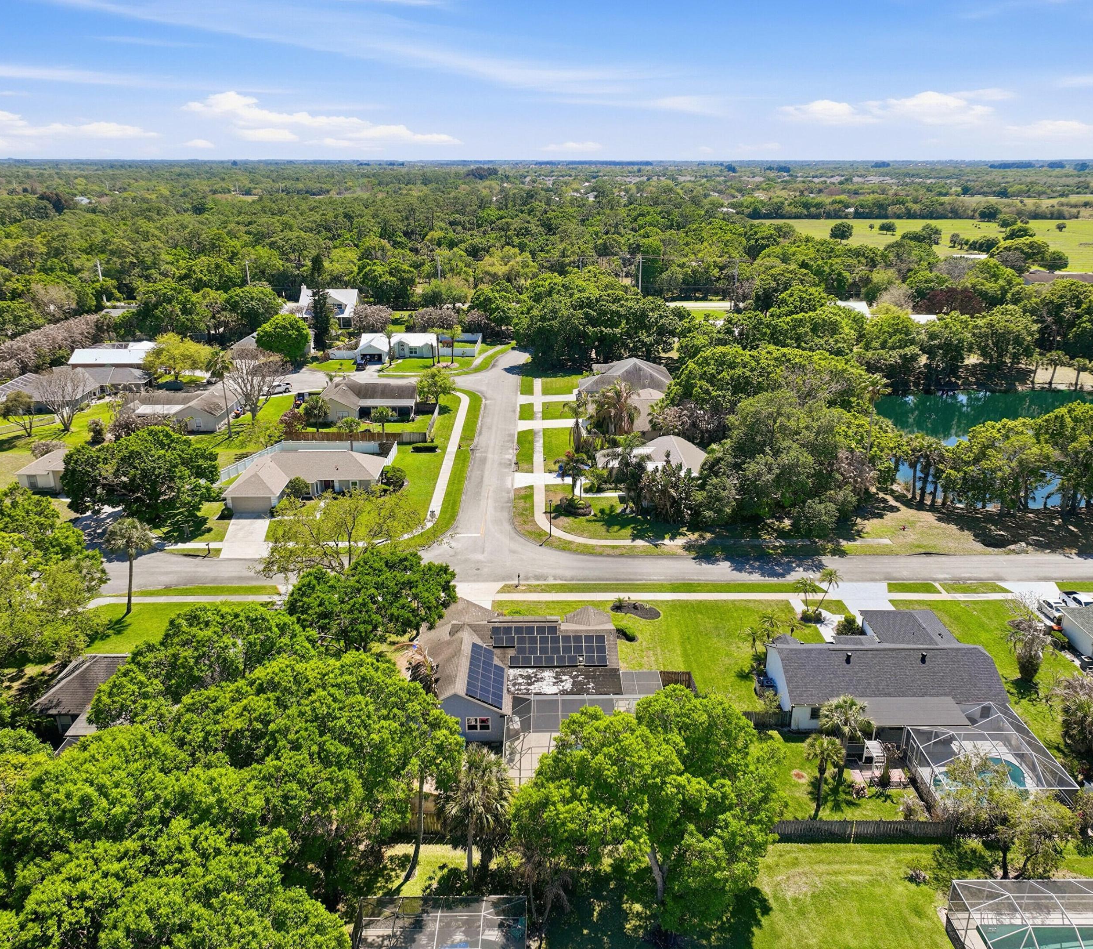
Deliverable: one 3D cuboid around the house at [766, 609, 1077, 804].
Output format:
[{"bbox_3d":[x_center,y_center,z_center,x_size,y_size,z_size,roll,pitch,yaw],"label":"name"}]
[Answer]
[{"bbox_3d":[26.950,16.776,69.306,16.700,4.800,24.000,0,20,0],"label":"house"}]

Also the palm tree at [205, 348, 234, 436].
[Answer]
[{"bbox_3d":[-50.448,-12.555,137.063,4.579,13.993,4.400,0,20,0],"label":"palm tree"}]

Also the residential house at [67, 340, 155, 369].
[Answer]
[{"bbox_3d":[-87.750,-24.570,183.180,16.900,4.900,15.700,0,20,0],"label":"residential house"}]

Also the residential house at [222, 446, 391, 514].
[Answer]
[{"bbox_3d":[-30.750,0.033,115.569,17.700,4.900,17.000,0,20,0],"label":"residential house"}]

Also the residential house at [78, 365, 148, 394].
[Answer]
[{"bbox_3d":[-81.100,-17.550,163.870,14.200,4.800,13.800,0,20,0],"label":"residential house"}]

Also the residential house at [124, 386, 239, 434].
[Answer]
[{"bbox_3d":[-61.600,-11.910,148.360,17.200,4.700,17.400,0,20,0],"label":"residential house"}]

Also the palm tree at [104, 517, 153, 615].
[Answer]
[{"bbox_3d":[-40.800,9.207,86.499,5.200,10.200,5.000,0,20,0],"label":"palm tree"}]

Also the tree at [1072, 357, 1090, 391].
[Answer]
[{"bbox_3d":[106.000,-19.982,174.626,3.900,6.700,3.900,0,20,0],"label":"tree"}]

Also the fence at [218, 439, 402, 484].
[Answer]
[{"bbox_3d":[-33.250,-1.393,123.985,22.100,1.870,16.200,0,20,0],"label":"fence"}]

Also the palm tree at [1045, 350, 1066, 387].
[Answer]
[{"bbox_3d":[102.200,-21.081,176.780,4.200,7.300,4.200,0,20,0],"label":"palm tree"}]

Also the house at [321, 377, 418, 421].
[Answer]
[{"bbox_3d":[-30.650,-13.610,152.960,17.100,4.800,17.000,0,20,0],"label":"house"}]

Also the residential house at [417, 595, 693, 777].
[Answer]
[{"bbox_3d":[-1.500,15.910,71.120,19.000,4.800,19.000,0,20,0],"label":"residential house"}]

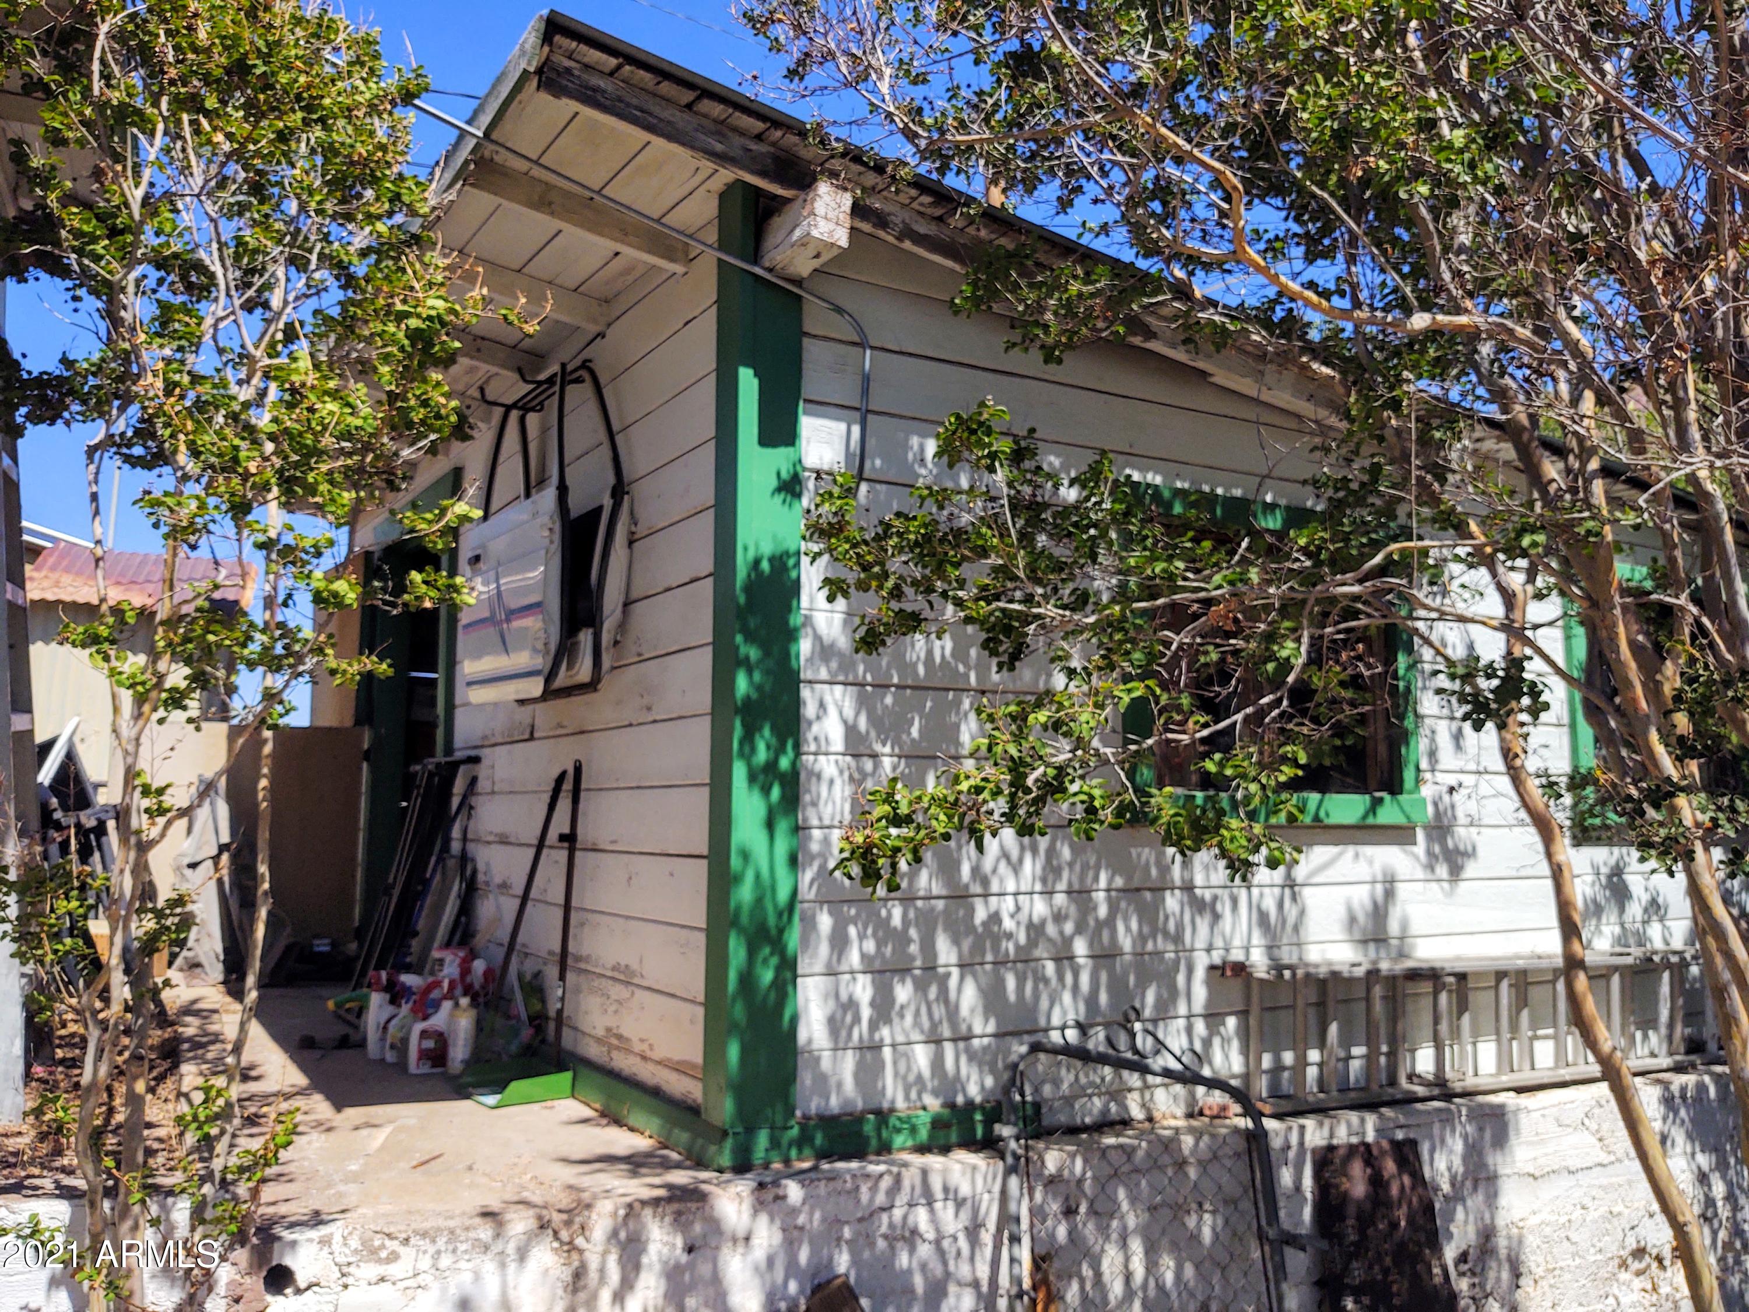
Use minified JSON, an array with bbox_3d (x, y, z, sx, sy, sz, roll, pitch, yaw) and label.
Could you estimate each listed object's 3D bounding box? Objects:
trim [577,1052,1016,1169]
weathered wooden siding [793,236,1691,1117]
[{"bbox_3d":[-0.259,1.230,3.832,0.852,0.130,1.090,4,-8,-30],"label":"trim"},{"bbox_3d":[1.546,0.149,4.461,4.060,2.250,0.120,4,-8,-30],"label":"weathered wooden siding"}]

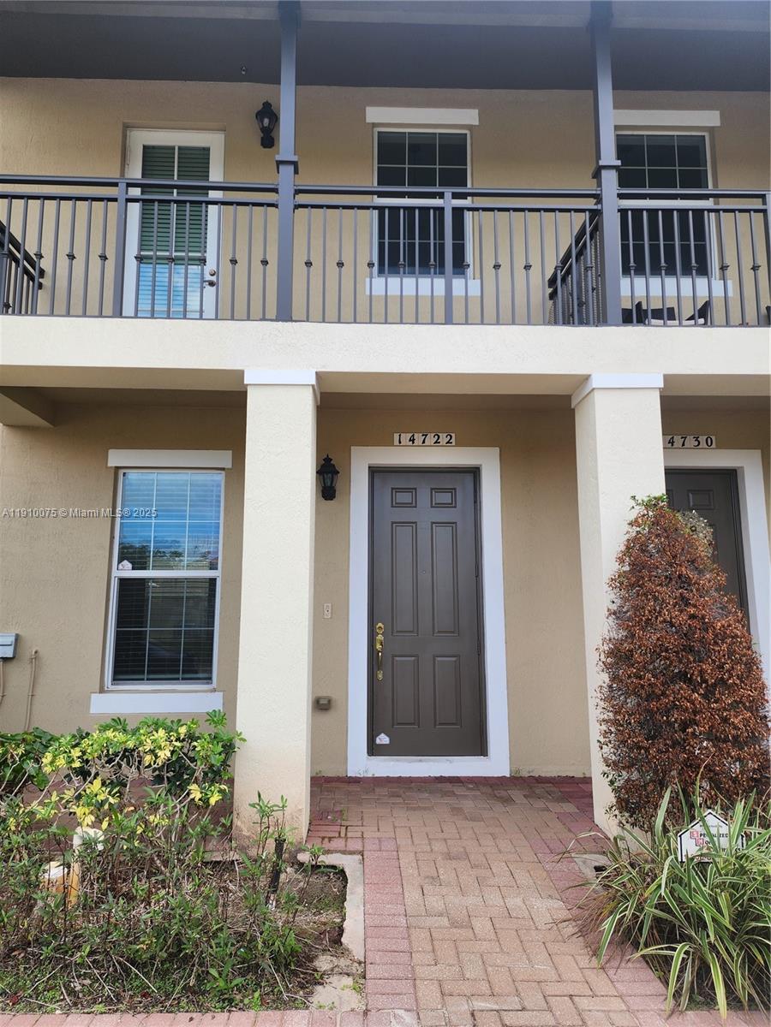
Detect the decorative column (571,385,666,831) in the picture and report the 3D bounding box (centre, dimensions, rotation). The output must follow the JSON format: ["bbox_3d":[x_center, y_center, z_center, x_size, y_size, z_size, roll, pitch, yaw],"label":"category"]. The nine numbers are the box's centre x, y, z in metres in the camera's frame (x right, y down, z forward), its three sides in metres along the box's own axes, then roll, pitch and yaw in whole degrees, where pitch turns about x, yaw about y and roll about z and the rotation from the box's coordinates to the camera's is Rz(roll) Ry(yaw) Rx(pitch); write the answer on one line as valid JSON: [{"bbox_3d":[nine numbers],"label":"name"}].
[{"bbox_3d":[1.604,0.562,4.540,0.474,2.949,0.455,0,-9,-1],"label":"decorative column"}]

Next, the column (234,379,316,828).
[{"bbox_3d":[-0.697,0.551,4.482,0.466,2.949,0.455,0,-9,-1],"label":"column"}]

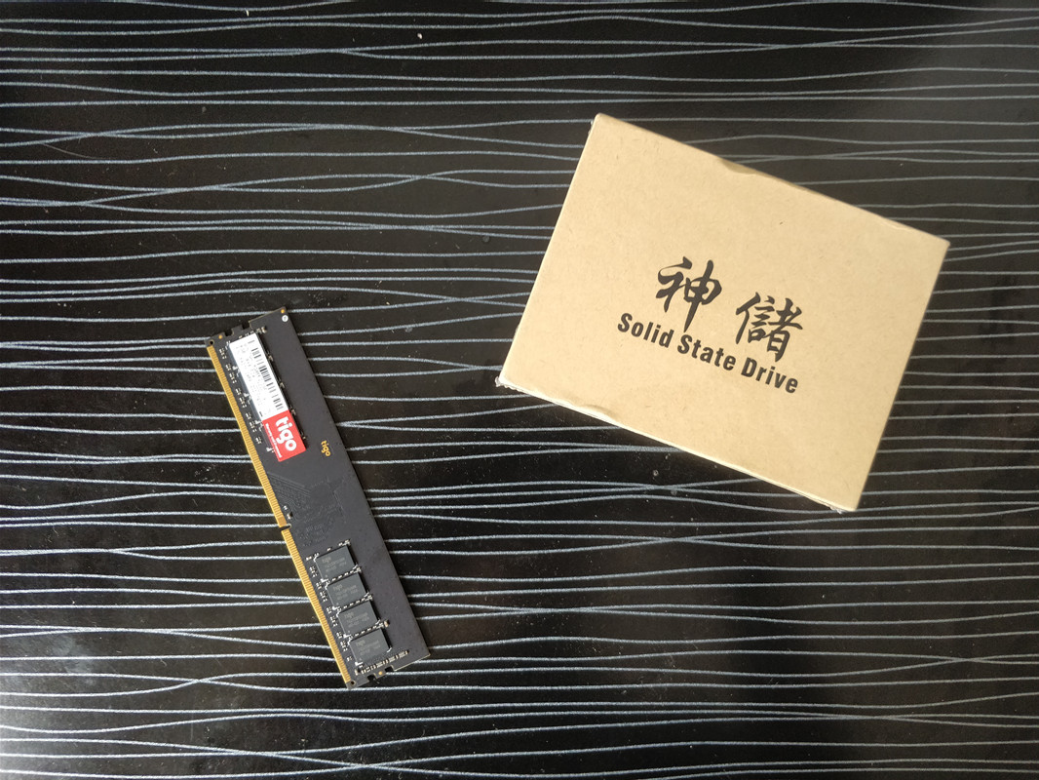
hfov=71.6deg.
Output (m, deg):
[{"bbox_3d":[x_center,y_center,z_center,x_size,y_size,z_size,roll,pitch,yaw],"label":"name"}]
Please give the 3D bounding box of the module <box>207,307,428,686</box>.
[{"bbox_3d":[-0.071,0.038,0.255,0.031,0.004,0.133,-23,89,-1],"label":"module"}]

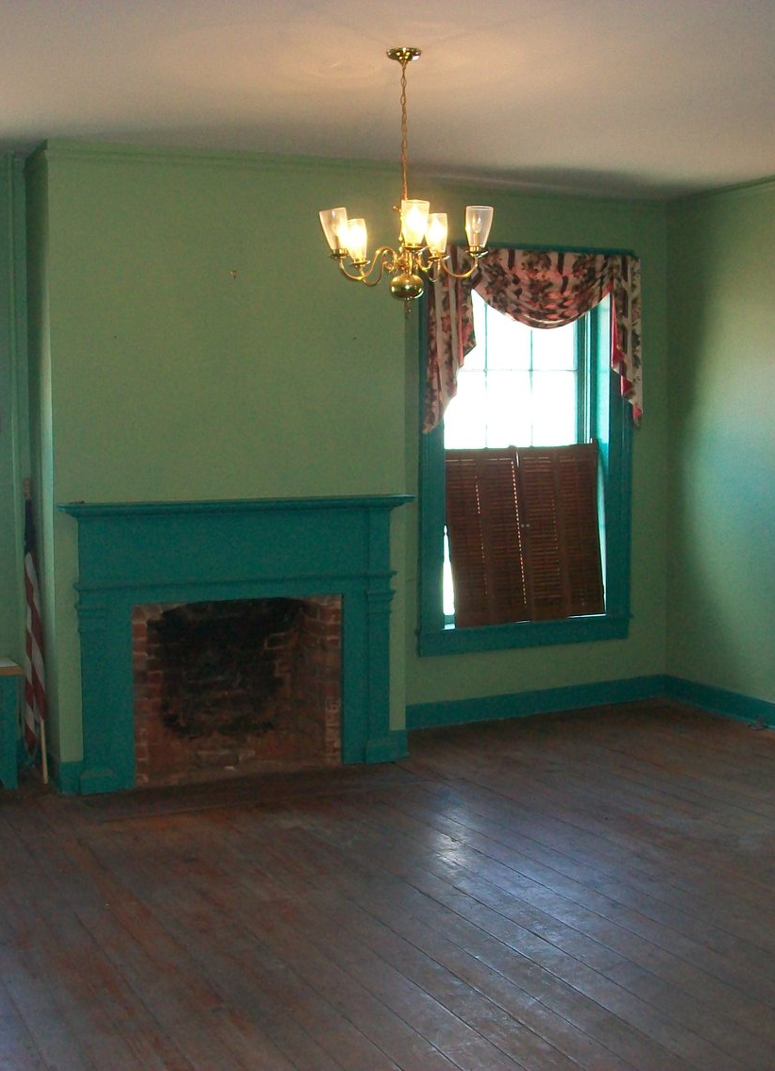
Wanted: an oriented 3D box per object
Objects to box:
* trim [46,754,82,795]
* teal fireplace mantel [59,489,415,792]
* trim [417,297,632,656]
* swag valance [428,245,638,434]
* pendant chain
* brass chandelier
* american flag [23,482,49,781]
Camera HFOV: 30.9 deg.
[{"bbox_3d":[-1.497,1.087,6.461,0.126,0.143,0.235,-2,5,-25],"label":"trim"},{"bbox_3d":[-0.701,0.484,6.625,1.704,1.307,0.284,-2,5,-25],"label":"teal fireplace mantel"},{"bbox_3d":[0.756,-0.479,7.963,1.369,2.228,0.186,-2,5,-25],"label":"trim"},{"bbox_3d":[0.834,-1.086,7.804,1.409,0.996,0.138,-2,5,-25],"label":"swag valance"},{"bbox_3d":[0.057,-1.444,5.011,0.032,0.502,0.032,-2,5,-25],"label":"pendant chain"},{"bbox_3d":[0.058,-1.291,5.023,0.616,0.891,0.616,0,4,0],"label":"brass chandelier"},{"bbox_3d":[-1.656,0.450,6.607,0.094,1.420,0.100,-3,-6,-25],"label":"american flag"}]

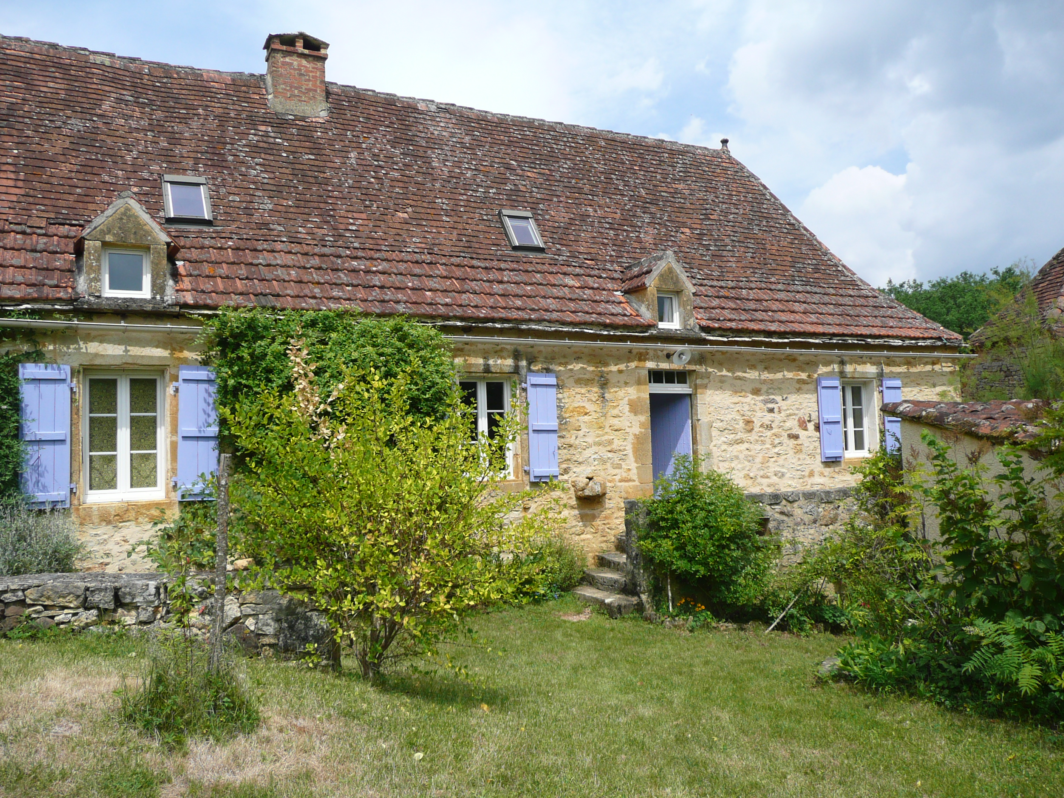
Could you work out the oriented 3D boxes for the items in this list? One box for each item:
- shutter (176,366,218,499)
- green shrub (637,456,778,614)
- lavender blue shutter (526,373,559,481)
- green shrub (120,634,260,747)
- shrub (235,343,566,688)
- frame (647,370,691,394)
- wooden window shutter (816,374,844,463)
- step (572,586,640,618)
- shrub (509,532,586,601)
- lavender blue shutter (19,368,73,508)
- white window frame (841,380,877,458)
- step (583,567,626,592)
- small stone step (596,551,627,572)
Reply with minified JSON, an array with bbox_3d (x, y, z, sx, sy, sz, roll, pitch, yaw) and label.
[{"bbox_3d":[-3.642,0.372,9.418,0.408,1.464,0.060,0,-4,-27],"label":"shutter"},{"bbox_3d":[2.016,1.557,9.918,1.450,1.750,1.300,0,-3,-31],"label":"green shrub"},{"bbox_3d":[0.148,0.371,11.379,0.420,1.429,0.060,0,-4,-27],"label":"lavender blue shutter"},{"bbox_3d":[-2.027,1.722,5.100,0.760,0.500,0.650,-2,-3,0],"label":"green shrub"},{"bbox_3d":[-1.142,0.881,7.100,2.650,2.780,2.400,-1,-4,-9],"label":"shrub"},{"bbox_3d":[1.995,-0.255,12.621,0.860,0.350,0.100,0,-4,-27],"label":"frame"},{"bbox_3d":[4.803,0.321,13.853,0.460,1.360,0.050,0,-3,-31],"label":"wooden window shutter"},{"bbox_3d":[0.873,2.524,10.692,0.360,0.170,1.080,0,-3,-31],"label":"step"},{"bbox_3d":[0.176,2.028,10.419,0.880,0.780,0.650,0,-3,-31],"label":"shrub"},{"bbox_3d":[-4.945,0.382,8.743,0.449,1.459,0.060,0,-4,-27],"label":"lavender blue shutter"},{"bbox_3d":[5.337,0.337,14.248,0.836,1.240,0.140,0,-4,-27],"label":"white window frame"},{"bbox_3d":[0.957,2.324,10.898,0.260,0.200,0.860,0,-3,-31],"label":"step"},{"bbox_3d":[1.199,2.183,11.397,0.310,0.190,0.800,0,-4,-27],"label":"small stone step"}]

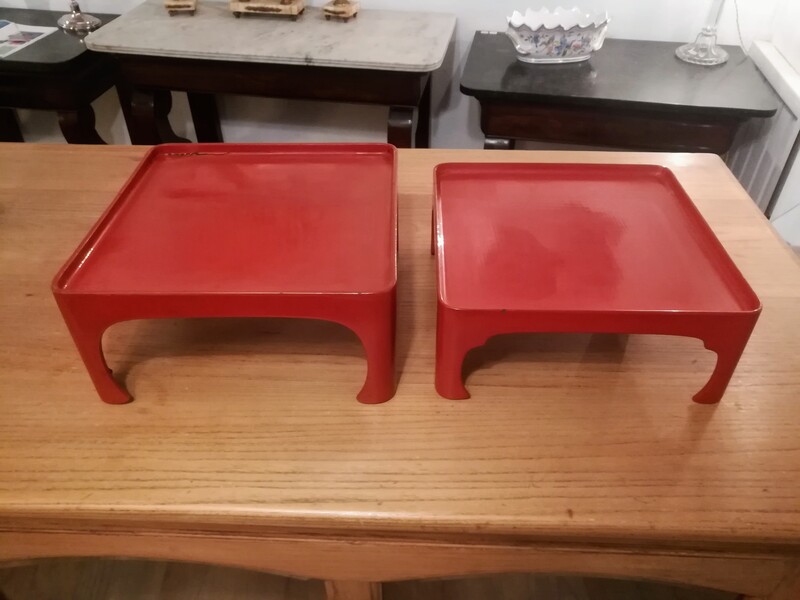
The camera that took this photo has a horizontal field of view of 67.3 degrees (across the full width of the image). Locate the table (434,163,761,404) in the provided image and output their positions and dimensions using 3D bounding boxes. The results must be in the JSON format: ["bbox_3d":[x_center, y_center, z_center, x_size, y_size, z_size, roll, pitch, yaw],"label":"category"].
[{"bbox_3d":[0.244,-0.042,0.907,0.386,0.167,0.364,1,41,1],"label":"table"}]

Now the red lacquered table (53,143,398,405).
[{"bbox_3d":[-0.204,-0.057,0.904,0.402,0.199,0.383,0,41,0],"label":"red lacquered table"}]

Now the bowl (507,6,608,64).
[{"bbox_3d":[0.433,-0.731,1.665,0.284,0.110,0.162,0,41,1],"label":"bowl"}]

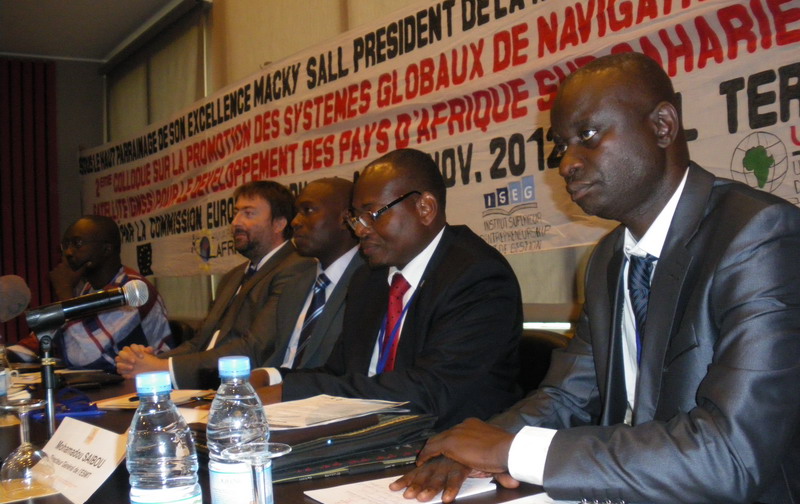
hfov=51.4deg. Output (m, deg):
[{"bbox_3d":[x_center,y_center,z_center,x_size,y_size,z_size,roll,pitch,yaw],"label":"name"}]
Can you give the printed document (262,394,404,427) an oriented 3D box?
[{"bbox_3d":[-0.168,0.263,1.371,0.210,0.015,0.297,-4,-2,43],"label":"printed document"}]

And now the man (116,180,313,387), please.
[{"bbox_3d":[-0.518,0.442,2.536,0.740,1.330,0.540,-1,-2,-41],"label":"man"}]

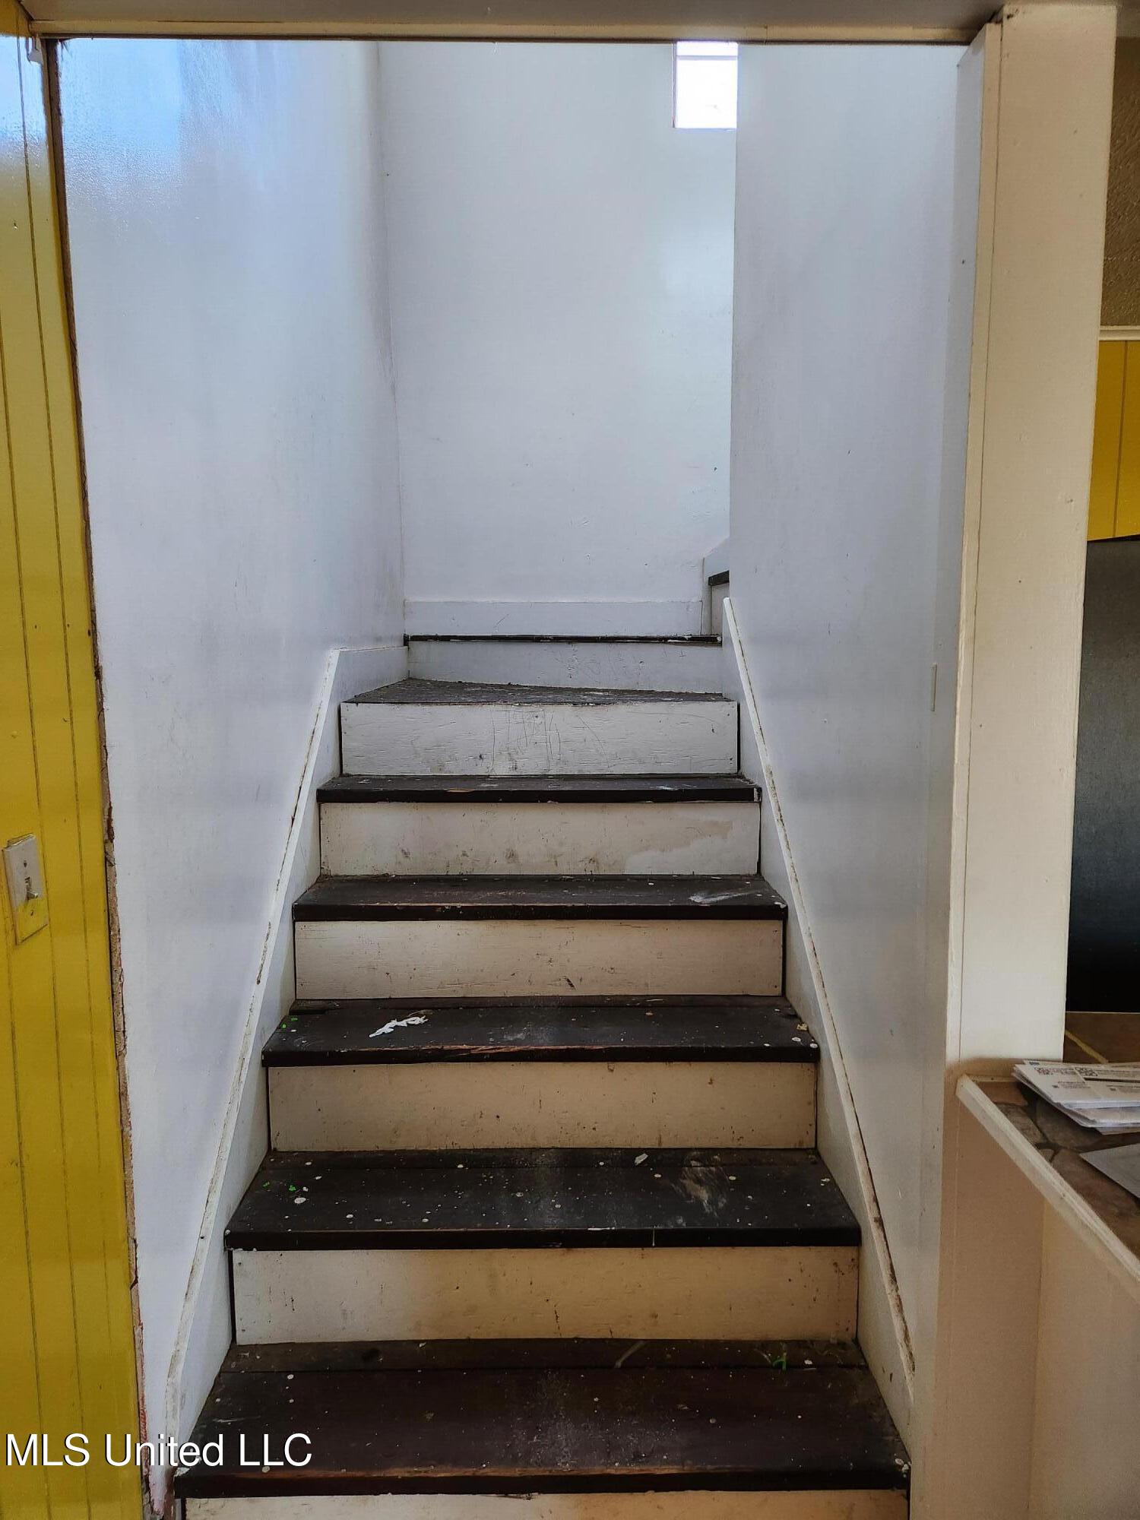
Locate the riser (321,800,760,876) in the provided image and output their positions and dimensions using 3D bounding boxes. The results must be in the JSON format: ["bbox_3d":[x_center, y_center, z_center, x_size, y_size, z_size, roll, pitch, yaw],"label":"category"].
[{"bbox_3d":[-0.068,0.194,2.490,1.078,0.181,0.019,0,7,-2],"label":"riser"}]

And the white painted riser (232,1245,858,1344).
[{"bbox_3d":[-0.037,0.925,1.766,1.088,0.183,0.019,0,7,-2],"label":"white painted riser"}]

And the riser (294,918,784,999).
[{"bbox_3d":[-0.063,0.439,2.245,1.078,0.179,0.019,0,7,-2],"label":"riser"}]

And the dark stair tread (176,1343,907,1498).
[{"bbox_3d":[-0.040,1.050,1.629,1.085,0.034,0.282,0,7,-2],"label":"dark stair tread"}]

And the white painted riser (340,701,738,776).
[{"bbox_3d":[-0.078,-0.060,2.733,1.073,0.196,0.019,0,7,-2],"label":"white painted riser"}]

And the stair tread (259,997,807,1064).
[{"bbox_3d":[-0.054,0.563,2.108,1.085,0.034,0.282,0,7,-2],"label":"stair tread"}]

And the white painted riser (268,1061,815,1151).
[{"bbox_3d":[-0.049,0.681,2.002,1.080,0.177,0.019,0,7,-2],"label":"white painted riser"}]

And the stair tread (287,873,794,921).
[{"bbox_3d":[-0.061,0.319,2.353,1.085,0.034,0.282,0,7,-2],"label":"stair tread"}]

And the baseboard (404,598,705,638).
[{"bbox_3d":[-0.064,-0.585,4.147,1.224,0.150,0.018,0,7,-2],"label":"baseboard"}]

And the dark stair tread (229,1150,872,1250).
[{"bbox_3d":[-0.047,0.804,1.865,1.085,0.034,0.282,0,7,-2],"label":"dark stair tread"}]

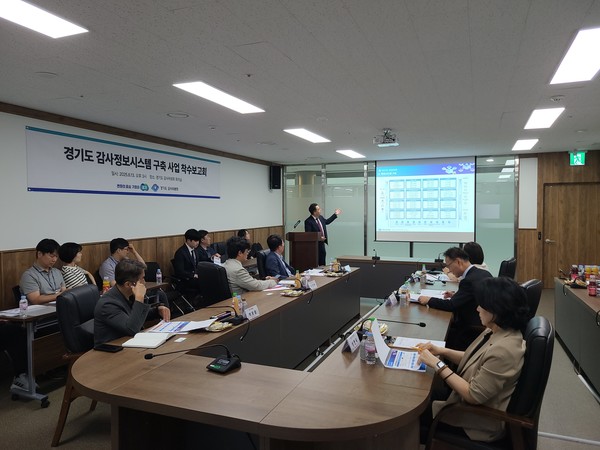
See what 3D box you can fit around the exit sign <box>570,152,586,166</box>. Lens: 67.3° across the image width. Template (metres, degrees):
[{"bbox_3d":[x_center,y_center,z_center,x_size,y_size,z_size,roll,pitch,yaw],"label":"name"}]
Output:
[{"bbox_3d":[5.195,-1.241,8.440,0.253,0.273,0.061,0,2,22],"label":"exit sign"}]

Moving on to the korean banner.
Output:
[{"bbox_3d":[-2.215,-0.775,6.685,0.020,0.688,3.916,0,2,22],"label":"korean banner"}]

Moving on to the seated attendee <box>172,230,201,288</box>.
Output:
[{"bbox_3d":[-1.414,0.729,6.415,0.720,1.340,0.500,0,2,25],"label":"seated attendee"}]

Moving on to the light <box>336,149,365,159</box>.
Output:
[{"bbox_3d":[1.042,-1.412,8.975,0.293,0.051,1.265,0,2,22],"label":"light"}]

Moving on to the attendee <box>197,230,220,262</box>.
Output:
[{"bbox_3d":[-1.337,0.716,7.115,0.789,1.275,0.506,0,2,12],"label":"attendee"}]

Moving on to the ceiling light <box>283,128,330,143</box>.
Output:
[{"bbox_3d":[0.139,-1.294,6.531,0.300,0.050,1.200,0,2,22],"label":"ceiling light"}]

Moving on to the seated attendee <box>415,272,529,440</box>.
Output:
[{"bbox_3d":[0.822,0.877,2.352,0.700,1.250,0.500,0,2,22],"label":"seated attendee"}]

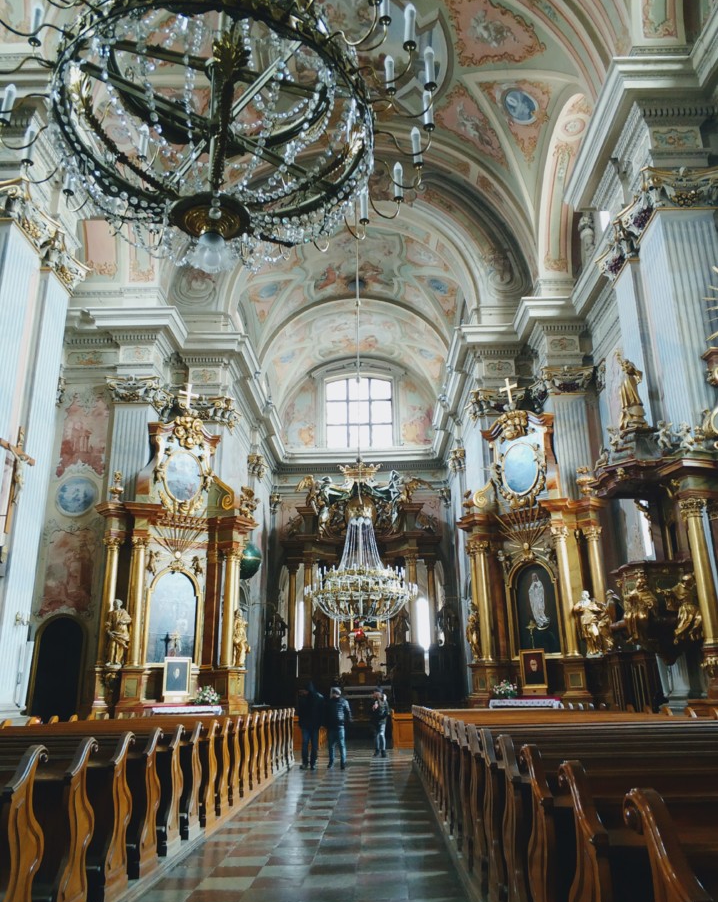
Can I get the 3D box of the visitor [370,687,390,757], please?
[{"bbox_3d":[0.562,7.069,19.536,0.480,1.727,0.470,4,-19,-16],"label":"visitor"}]

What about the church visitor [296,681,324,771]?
[{"bbox_3d":[-1.076,6.043,16.519,0.450,1.790,0.520,-17,-24,40],"label":"church visitor"}]

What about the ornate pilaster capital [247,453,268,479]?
[{"bbox_3d":[-4.385,0.748,32.494,0.600,0.950,1.350,-1,-18,1],"label":"ornate pilaster capital"}]

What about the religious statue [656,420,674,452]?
[{"bbox_3d":[5.587,-0.264,13.635,0.300,0.598,0.260,-7,-19,18],"label":"religious statue"}]

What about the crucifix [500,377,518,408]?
[{"bbox_3d":[4.935,-1.921,24.529,0.110,0.954,0.620,16,-24,-41],"label":"crucifix"}]

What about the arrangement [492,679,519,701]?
[{"bbox_3d":[4.112,6.694,20.993,0.620,0.550,0.500,-17,-24,40],"label":"arrangement"}]

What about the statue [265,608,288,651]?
[{"bbox_3d":[-3.866,8.502,35.478,0.950,1.950,0.650,3,-19,-10],"label":"statue"}]

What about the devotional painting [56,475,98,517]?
[{"bbox_3d":[-9.253,1.497,24.545,1.420,1.410,0.100,-1,-18,0],"label":"devotional painting"}]

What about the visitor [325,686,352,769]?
[{"bbox_3d":[-0.477,6.353,17.209,0.550,1.780,0.400,3,-19,-10],"label":"visitor"}]

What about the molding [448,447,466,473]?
[{"bbox_3d":[4.513,0.666,34.567,0.620,0.970,1.600,-1,-18,0],"label":"molding"}]

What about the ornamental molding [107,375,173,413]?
[{"bbox_3d":[-7.442,-1.845,25.354,1.714,0.830,1.575,-1,-18,1],"label":"ornamental molding"}]

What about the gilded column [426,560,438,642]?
[{"bbox_3d":[3.554,7.197,36.059,0.500,3.949,0.500,-1,-18,1],"label":"gilded column"}]

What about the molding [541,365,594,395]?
[{"bbox_3d":[7.048,-2.379,25.319,1.780,0.950,0.550,-1,-18,0],"label":"molding"}]

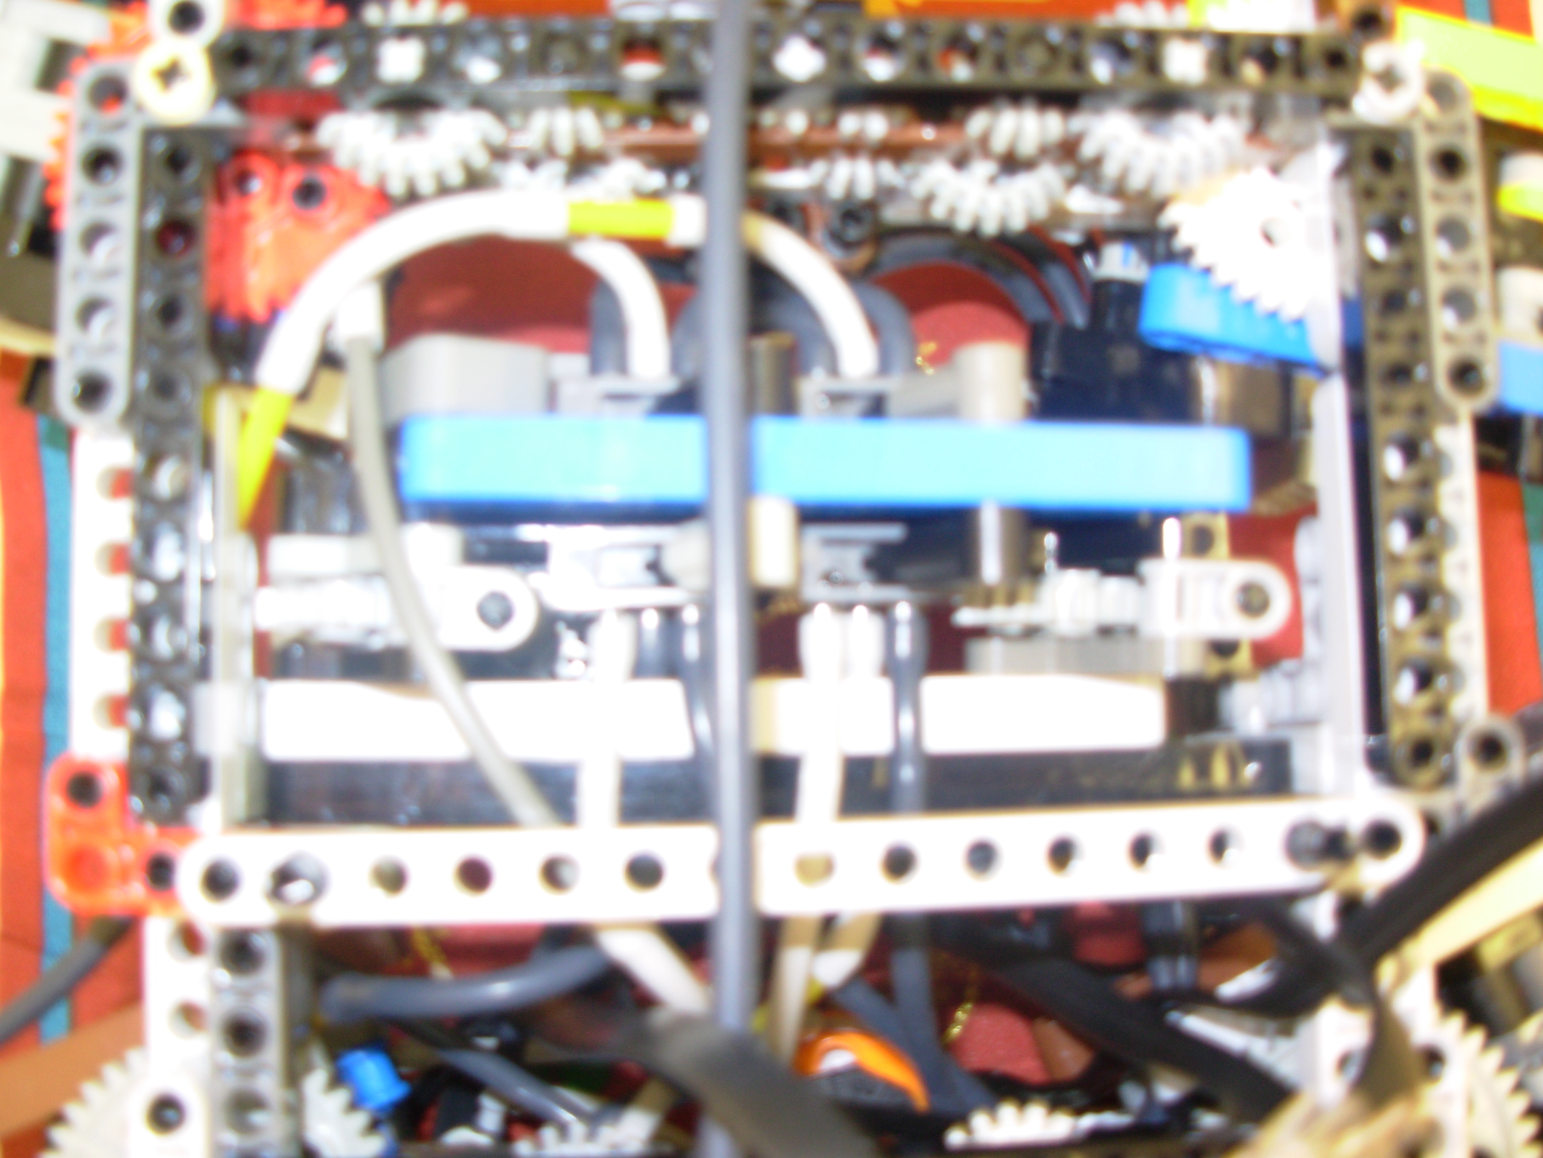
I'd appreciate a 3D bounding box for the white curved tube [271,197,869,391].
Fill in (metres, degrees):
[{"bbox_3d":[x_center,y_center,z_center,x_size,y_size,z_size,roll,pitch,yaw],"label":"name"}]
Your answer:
[{"bbox_3d":[-0.021,-0.029,0.172,0.061,0.021,0.019,-1,83,-4],"label":"white curved tube"}]

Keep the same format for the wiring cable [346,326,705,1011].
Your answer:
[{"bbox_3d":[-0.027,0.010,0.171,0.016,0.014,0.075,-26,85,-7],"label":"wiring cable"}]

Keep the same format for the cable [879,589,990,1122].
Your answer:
[{"bbox_3d":[0.018,0.031,0.191,0.011,0.009,0.057,-4,82,-4],"label":"cable"}]

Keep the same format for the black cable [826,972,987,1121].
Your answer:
[{"bbox_3d":[0.016,0.054,0.196,0.021,0.006,0.006,41,82,3],"label":"black cable"}]

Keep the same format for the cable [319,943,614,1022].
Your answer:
[{"bbox_3d":[-0.034,0.044,0.186,0.032,0.006,0.006,-8,82,-5],"label":"cable"}]

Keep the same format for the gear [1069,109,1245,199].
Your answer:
[{"bbox_3d":[0.042,-0.052,0.186,0.021,0.007,0.021,-1,83,-4],"label":"gear"}]

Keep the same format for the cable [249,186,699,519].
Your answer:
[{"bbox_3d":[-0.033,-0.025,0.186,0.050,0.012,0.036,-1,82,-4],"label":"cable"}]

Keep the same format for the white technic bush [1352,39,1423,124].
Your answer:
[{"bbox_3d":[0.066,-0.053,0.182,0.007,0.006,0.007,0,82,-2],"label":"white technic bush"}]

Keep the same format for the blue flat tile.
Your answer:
[{"bbox_3d":[0.006,-0.012,0.176,0.088,0.008,0.008,0,82,-3],"label":"blue flat tile"}]

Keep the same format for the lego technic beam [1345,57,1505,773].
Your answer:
[{"bbox_3d":[0.070,-0.017,0.184,0.015,0.008,0.080,-1,82,-4],"label":"lego technic beam"}]

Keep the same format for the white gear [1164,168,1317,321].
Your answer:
[{"bbox_3d":[0.055,-0.040,0.195,0.025,0.007,0.025,31,48,0],"label":"white gear"}]

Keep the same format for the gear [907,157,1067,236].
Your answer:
[{"bbox_3d":[0.025,-0.050,0.198,0.020,0.007,0.020,-1,83,-4],"label":"gear"}]

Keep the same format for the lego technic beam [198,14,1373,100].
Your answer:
[{"bbox_3d":[0.003,-0.052,0.176,0.120,0.008,0.008,-1,83,-4],"label":"lego technic beam"}]

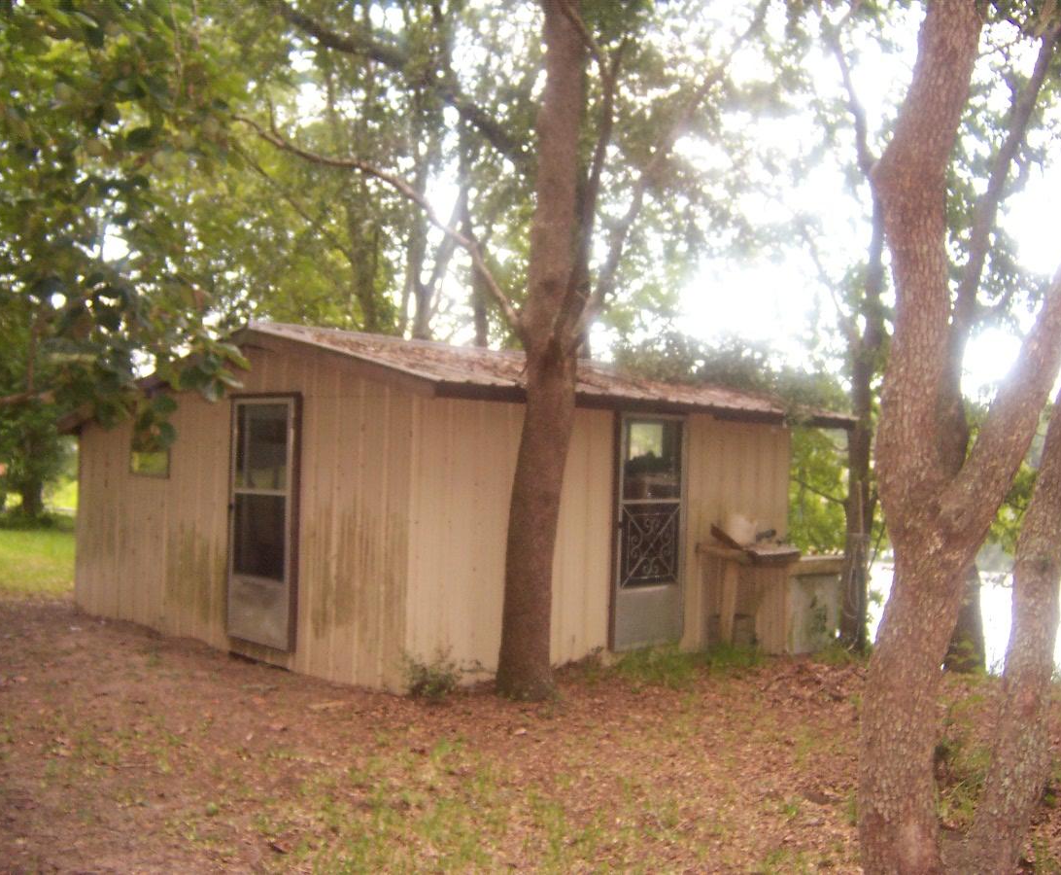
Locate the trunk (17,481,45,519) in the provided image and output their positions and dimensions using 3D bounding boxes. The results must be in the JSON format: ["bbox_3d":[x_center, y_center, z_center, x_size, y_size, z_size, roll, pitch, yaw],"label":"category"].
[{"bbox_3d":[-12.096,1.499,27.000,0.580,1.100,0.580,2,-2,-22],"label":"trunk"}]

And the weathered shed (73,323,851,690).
[{"bbox_3d":[-0.963,0.585,11.732,5.400,2.880,6.490,3,-3,-44],"label":"weathered shed"}]

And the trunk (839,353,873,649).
[{"bbox_3d":[3.333,0.633,11.400,0.330,3.100,0.330,1,-2,16],"label":"trunk"}]

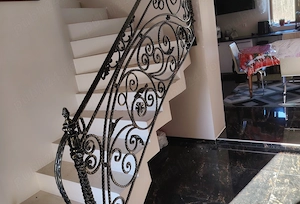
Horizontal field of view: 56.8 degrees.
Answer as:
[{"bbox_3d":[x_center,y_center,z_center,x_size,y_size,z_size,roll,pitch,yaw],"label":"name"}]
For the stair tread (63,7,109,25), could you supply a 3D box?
[{"bbox_3d":[-0.868,-1.024,3.379,0.300,0.170,1.000,-4,16,19],"label":"stair tread"}]

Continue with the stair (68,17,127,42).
[{"bbox_3d":[-0.649,-0.857,3.290,0.290,0.170,1.050,0,18,32],"label":"stair"}]

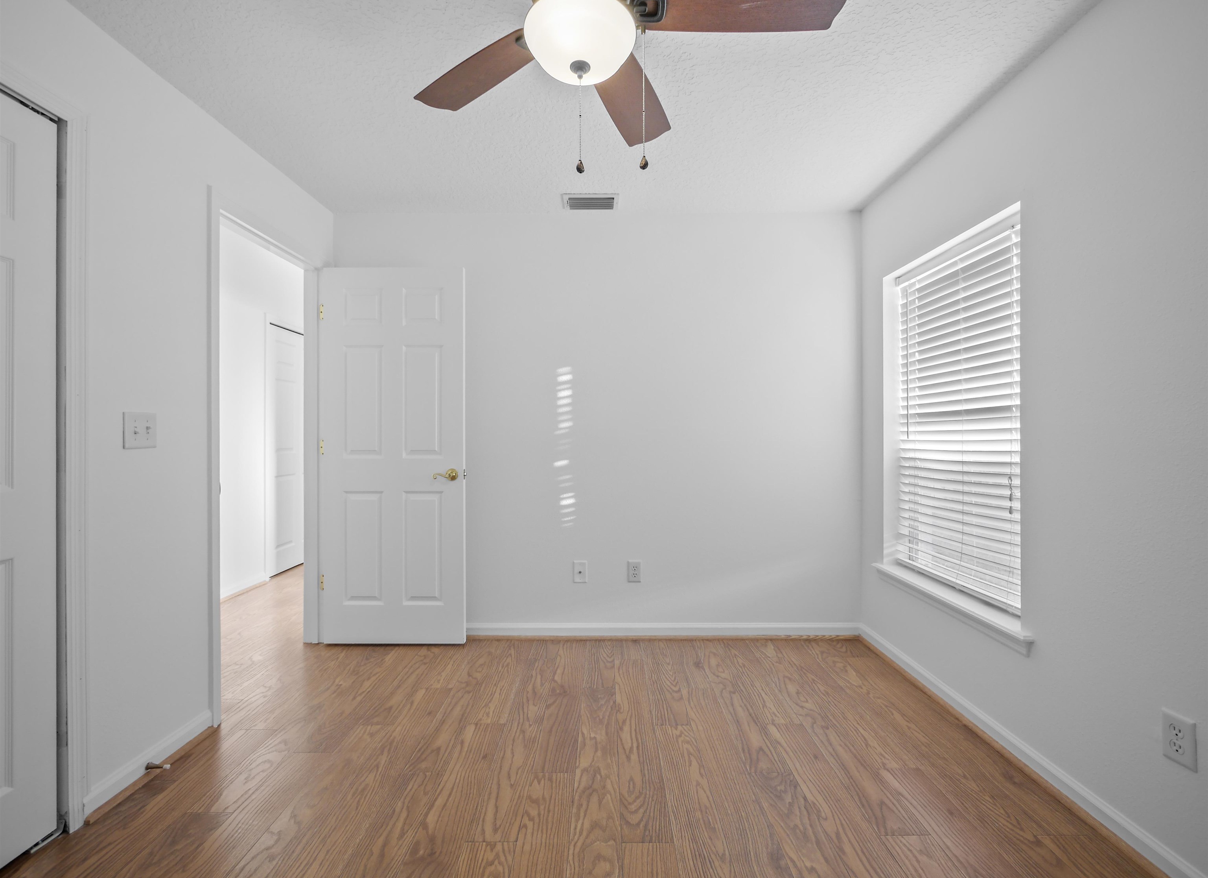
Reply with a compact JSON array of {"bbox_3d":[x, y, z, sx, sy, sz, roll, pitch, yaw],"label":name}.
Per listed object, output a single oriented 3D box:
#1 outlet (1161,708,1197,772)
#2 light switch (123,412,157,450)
[{"bbox_3d":[1.451,0.761,1.235,0.009,0.122,0.077,0,0,0],"label":"outlet"},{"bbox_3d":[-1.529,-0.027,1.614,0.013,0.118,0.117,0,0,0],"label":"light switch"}]

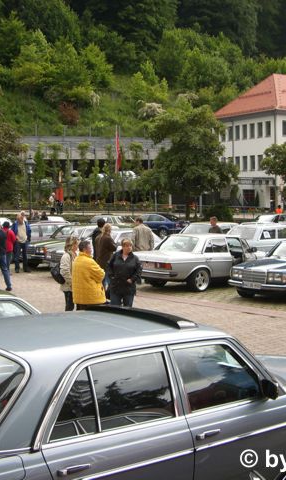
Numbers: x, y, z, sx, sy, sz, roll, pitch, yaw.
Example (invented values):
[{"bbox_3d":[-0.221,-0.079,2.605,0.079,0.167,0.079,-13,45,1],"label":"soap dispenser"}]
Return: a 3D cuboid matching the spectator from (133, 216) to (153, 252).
[{"bbox_3d":[0.022,0.286,20.058,0.580,1.830,0.360,-1,4,-17],"label":"spectator"}]

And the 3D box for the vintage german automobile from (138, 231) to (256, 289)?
[{"bbox_3d":[1.943,0.528,19.372,4.720,1.410,1.790,-3,5,-38],"label":"vintage german automobile"}]

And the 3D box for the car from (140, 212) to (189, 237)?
[{"bbox_3d":[0.595,-0.754,40.032,4.450,1.390,1.730,2,4,32],"label":"car"}]

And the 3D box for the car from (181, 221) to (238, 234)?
[{"bbox_3d":[2.951,0.077,26.358,4.650,1.420,1.770,-3,5,-39],"label":"car"}]

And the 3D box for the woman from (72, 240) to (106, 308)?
[{"bbox_3d":[-0.836,0.855,10.654,0.420,1.710,0.540,-3,5,-41],"label":"woman"}]

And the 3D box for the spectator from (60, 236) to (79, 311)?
[{"bbox_3d":[-1.150,0.769,11.300,0.380,1.660,0.500,0,3,6],"label":"spectator"}]

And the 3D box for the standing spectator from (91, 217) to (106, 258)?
[{"bbox_3d":[-1.102,0.358,17.800,0.520,1.790,0.360,1,3,12],"label":"standing spectator"}]

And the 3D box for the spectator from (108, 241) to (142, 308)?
[{"bbox_3d":[-0.315,0.808,12.676,0.570,1.680,0.360,0,4,-2],"label":"spectator"}]

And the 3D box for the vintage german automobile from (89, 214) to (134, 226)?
[{"bbox_3d":[-1.804,-0.652,38.334,4.650,1.430,1.780,2,4,36],"label":"vintage german automobile"}]

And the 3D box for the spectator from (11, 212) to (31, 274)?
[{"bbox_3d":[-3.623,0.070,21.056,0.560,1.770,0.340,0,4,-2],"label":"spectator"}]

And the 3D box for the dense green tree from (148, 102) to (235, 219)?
[{"bbox_3d":[3.244,-5.251,47.000,5.800,7.800,5.800,0,3,0],"label":"dense green tree"}]

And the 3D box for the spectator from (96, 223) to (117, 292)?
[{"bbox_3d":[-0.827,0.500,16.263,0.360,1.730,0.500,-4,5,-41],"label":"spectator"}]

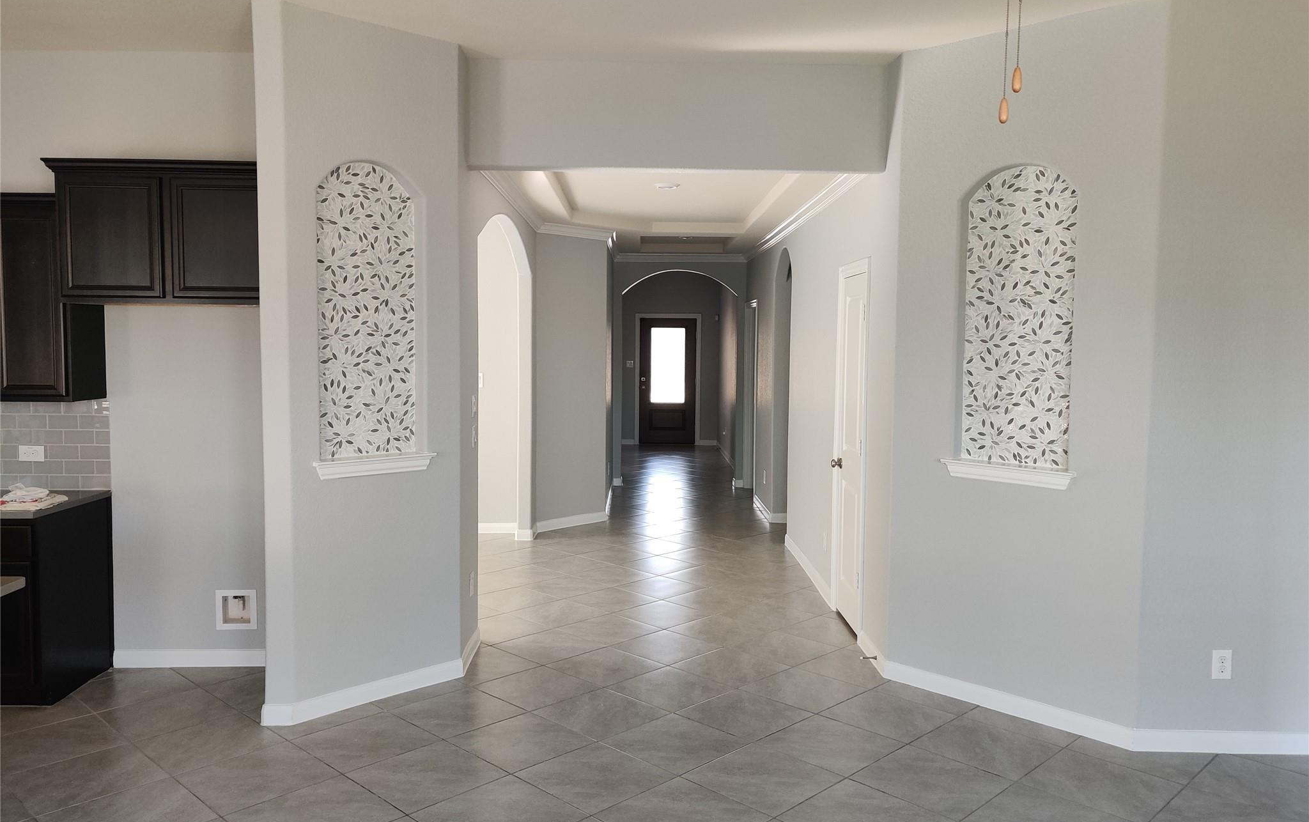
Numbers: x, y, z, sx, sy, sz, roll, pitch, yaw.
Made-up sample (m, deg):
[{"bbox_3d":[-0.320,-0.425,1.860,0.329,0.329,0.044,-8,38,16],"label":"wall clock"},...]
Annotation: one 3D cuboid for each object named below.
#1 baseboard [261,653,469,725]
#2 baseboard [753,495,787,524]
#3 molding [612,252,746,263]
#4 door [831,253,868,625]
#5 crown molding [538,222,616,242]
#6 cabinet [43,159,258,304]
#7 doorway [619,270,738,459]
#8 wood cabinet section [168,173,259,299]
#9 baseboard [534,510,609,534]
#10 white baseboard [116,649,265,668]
[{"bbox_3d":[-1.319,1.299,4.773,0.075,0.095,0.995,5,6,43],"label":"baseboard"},{"bbox_3d":[1.143,0.958,9.966,0.180,0.092,1.050,1,4,-1],"label":"baseboard"},{"bbox_3d":[0.310,-1.735,11.592,1.470,0.100,0.080,1,4,-1],"label":"molding"},{"bbox_3d":[1.160,0.226,6.003,0.050,2.080,0.680,1,4,-1],"label":"door"},{"bbox_3d":[-0.654,-1.569,8.973,0.080,0.100,0.910,4,6,42],"label":"crown molding"},{"bbox_3d":[-2.244,-0.814,4.790,0.990,0.625,0.460,1,4,-1],"label":"cabinet"},{"bbox_3d":[0.283,-0.373,11.789,1.320,2.470,0.200,1,4,-1],"label":"doorway"},{"bbox_3d":[-1.990,-0.822,4.879,0.458,0.573,0.397,1,4,-1],"label":"wood cabinet section"},{"bbox_3d":[-0.731,0.992,9.178,0.020,0.093,0.880,4,6,42],"label":"baseboard"},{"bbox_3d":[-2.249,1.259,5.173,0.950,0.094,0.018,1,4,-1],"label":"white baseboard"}]

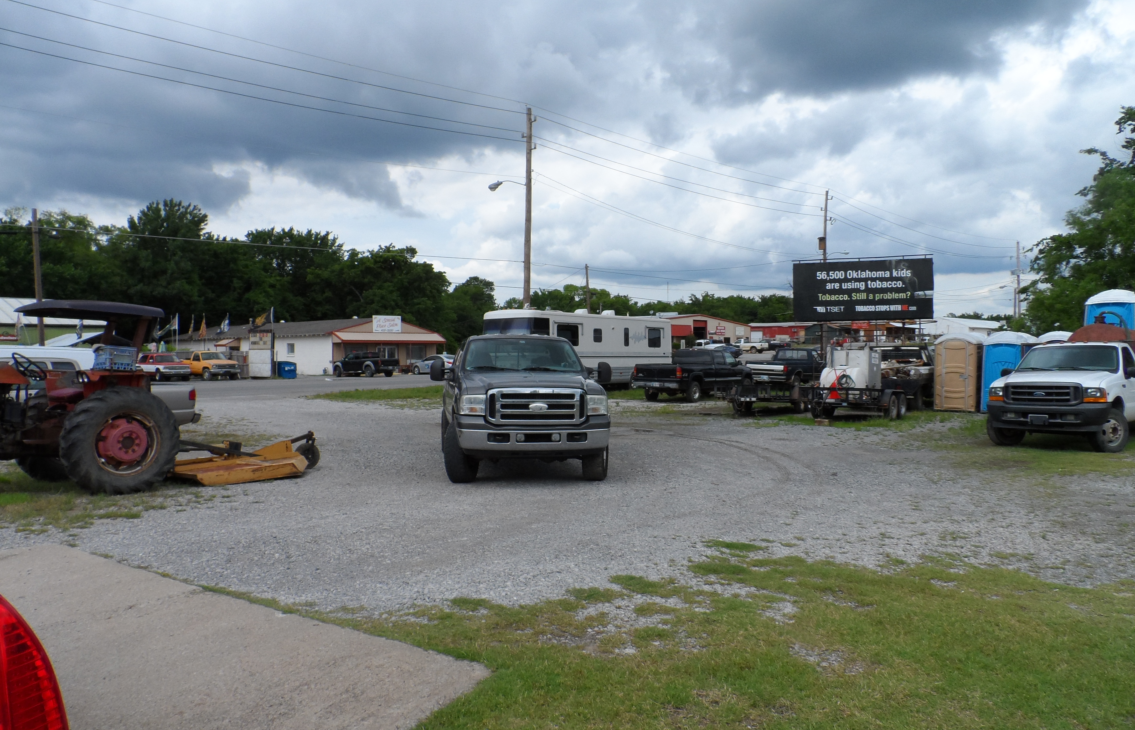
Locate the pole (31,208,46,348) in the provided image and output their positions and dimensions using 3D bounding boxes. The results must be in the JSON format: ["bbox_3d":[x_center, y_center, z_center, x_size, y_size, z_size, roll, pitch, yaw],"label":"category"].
[{"bbox_3d":[-22.118,-2.667,32.961,0.270,7.720,0.270,-4,1,-44],"label":"pole"}]

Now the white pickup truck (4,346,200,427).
[{"bbox_3d":[-9.973,0.669,15.387,5.100,1.630,1.750,0,1,-26],"label":"white pickup truck"}]

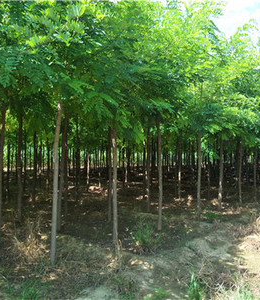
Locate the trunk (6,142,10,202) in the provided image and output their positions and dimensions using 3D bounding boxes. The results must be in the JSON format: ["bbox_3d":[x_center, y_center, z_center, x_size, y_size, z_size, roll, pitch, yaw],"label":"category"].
[{"bbox_3d":[-3.715,0.689,8.501,0.070,1.837,0.070,0,-1,0],"label":"trunk"}]

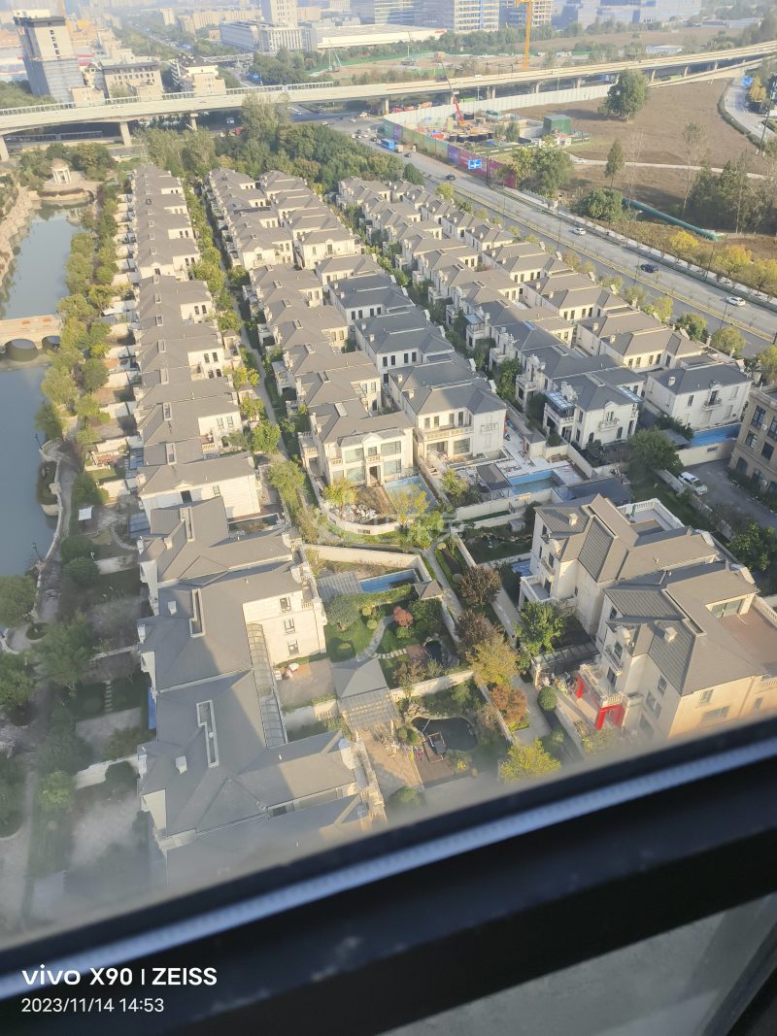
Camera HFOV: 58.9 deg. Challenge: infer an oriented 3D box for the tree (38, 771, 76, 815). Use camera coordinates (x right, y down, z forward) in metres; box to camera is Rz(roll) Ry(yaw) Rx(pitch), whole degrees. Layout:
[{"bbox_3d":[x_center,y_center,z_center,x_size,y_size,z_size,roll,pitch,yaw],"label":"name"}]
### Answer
[{"bbox_3d":[-31.053,25.962,64.700,3.420,4.460,3.420,-12,38,-12],"label":"tree"}]

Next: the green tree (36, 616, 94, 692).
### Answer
[{"bbox_3d":[-38.770,17.460,82.290,6.300,10.500,6.300,-12,39,-11],"label":"green tree"}]

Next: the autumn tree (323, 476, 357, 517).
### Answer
[{"bbox_3d":[-7.730,-2.980,108.970,5.330,7.170,5.330,-2,38,2],"label":"autumn tree"}]

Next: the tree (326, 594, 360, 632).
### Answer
[{"bbox_3d":[-5.770,12.310,88.480,4.100,5.300,4.100,-2,38,1],"label":"tree"}]

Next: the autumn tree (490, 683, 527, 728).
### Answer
[{"bbox_3d":[12.196,19.202,70.194,3.910,5.230,3.910,-2,37,1],"label":"autumn tree"}]

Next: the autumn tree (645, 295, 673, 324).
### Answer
[{"bbox_3d":[63.900,-48.760,162.750,5.760,6.890,5.760,-12,39,-11],"label":"autumn tree"}]

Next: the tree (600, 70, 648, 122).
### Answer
[{"bbox_3d":[128.390,-230.430,376.580,24.000,24.000,24.000,-12,39,-11],"label":"tree"}]

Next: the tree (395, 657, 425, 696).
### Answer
[{"bbox_3d":[2.349,17.172,73.908,3.580,4.670,3.580,-2,37,1],"label":"tree"}]

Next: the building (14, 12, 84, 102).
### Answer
[{"bbox_3d":[-265.820,-362.100,543.360,27.500,56.750,37.000,-31,46,-31],"label":"building"}]

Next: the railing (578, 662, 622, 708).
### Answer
[{"bbox_3d":[23.510,18.320,76.170,2.460,1.180,5.220,-12,39,-11],"label":"railing"}]

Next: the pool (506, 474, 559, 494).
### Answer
[{"bbox_3d":[24.490,-5.350,116.320,8.890,1.500,4.700,-12,39,-11],"label":"pool"}]

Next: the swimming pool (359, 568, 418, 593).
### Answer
[{"bbox_3d":[0.154,8.812,89.845,7.500,1.300,2.600,-12,38,-12],"label":"swimming pool"}]

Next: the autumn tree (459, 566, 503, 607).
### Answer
[{"bbox_3d":[11.161,8.519,83.909,5.110,5.560,5.110,-2,37,1],"label":"autumn tree"}]

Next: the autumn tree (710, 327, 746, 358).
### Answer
[{"bbox_3d":[72.190,-36.940,146.670,6.500,7.380,6.500,-12,39,-11],"label":"autumn tree"}]

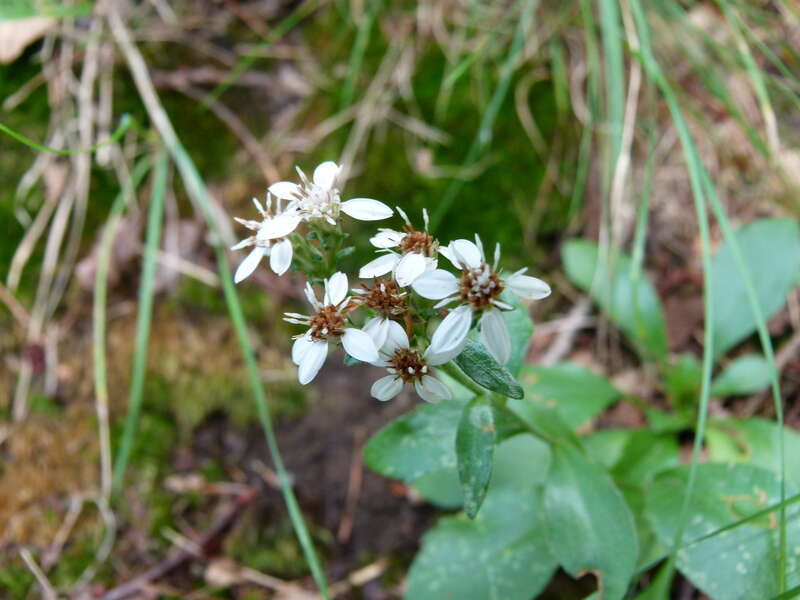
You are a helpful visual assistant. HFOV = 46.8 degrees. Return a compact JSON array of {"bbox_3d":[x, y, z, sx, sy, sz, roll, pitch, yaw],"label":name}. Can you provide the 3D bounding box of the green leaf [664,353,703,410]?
[{"bbox_3d":[0.072,0.021,0.235,0.009,0.006,0.014,0,60,0],"label":"green leaf"}]

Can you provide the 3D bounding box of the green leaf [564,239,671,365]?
[{"bbox_3d":[0.057,0.001,0.245,0.016,0.008,0.040,-28,55,-31],"label":"green leaf"}]

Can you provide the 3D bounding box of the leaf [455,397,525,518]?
[{"bbox_3d":[0.015,0.029,0.168,0.009,0.005,0.022,9,65,-2],"label":"leaf"}]

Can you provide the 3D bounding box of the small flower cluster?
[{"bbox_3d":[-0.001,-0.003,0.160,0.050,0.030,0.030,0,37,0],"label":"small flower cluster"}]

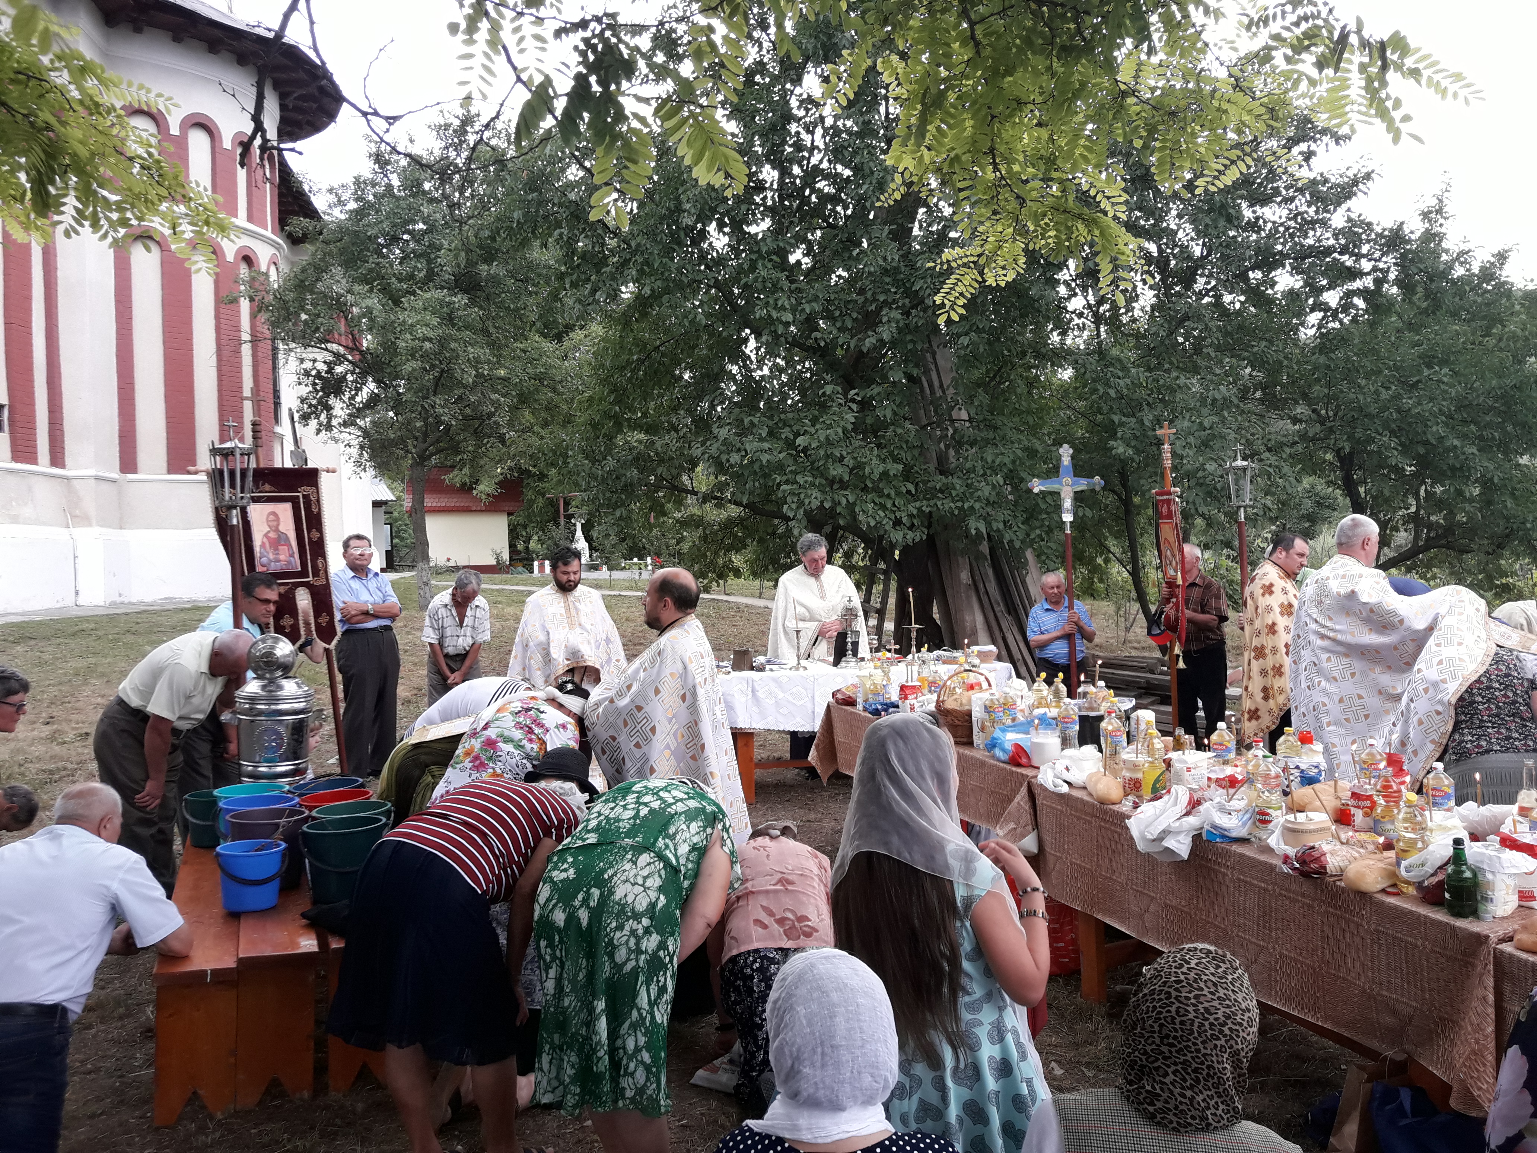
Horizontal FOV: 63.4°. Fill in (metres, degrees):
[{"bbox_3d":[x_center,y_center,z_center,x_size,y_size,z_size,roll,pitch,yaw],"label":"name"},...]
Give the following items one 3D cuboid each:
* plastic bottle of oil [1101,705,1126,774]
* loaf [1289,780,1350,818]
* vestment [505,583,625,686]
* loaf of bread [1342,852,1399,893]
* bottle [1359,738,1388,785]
[{"bbox_3d":[1.248,0.621,4.500,0.083,0.275,0.083,0,2,12],"label":"plastic bottle of oil"},{"bbox_3d":[1.623,0.640,3.650,0.160,0.090,0.230,0,1,41],"label":"loaf"},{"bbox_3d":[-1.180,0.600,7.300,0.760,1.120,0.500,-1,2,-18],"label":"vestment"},{"bbox_3d":[1.545,0.748,3.165,0.120,0.085,0.245,1,2,45],"label":"loaf of bread"},{"bbox_3d":[1.954,0.666,4.000,0.081,0.275,0.081,0,2,18],"label":"bottle"}]

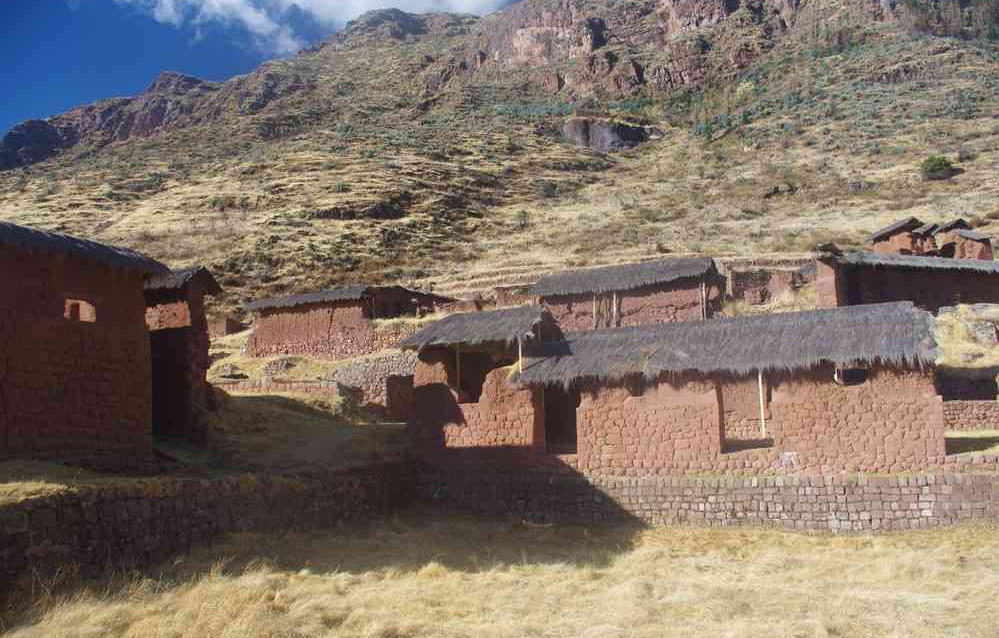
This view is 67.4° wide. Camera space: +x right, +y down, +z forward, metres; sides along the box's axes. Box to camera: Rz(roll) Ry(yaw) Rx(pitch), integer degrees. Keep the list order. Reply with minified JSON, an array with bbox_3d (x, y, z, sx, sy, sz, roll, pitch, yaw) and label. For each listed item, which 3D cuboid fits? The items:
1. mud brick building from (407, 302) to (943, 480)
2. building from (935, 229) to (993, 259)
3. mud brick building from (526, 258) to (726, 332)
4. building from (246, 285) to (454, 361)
[{"bbox_3d":[4.743,1.997,23.267,15.243,5.531,4.714,-6,-13,24],"label":"mud brick building"},{"bbox_3d":[47.894,-7.451,77.000,4.600,3.700,3.600,-12,-17,44],"label":"building"},{"bbox_3d":[6.638,-0.746,37.997,9.631,3.984,4.600,-5,-13,22],"label":"mud brick building"},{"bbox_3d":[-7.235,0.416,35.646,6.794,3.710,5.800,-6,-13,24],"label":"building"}]

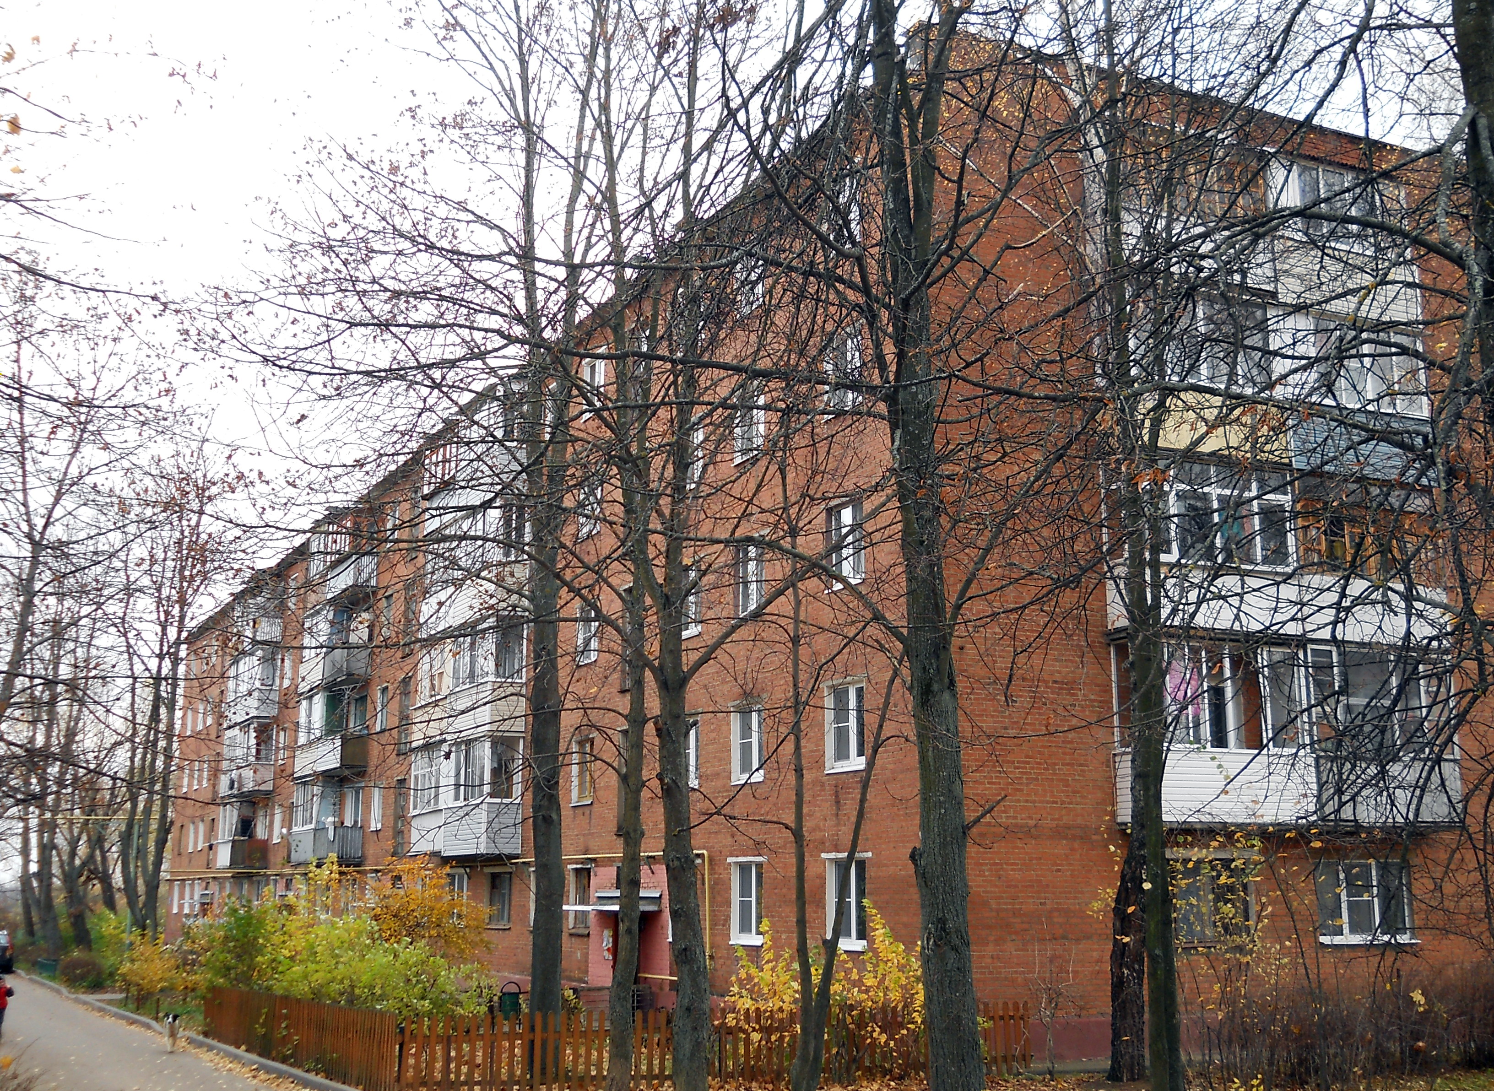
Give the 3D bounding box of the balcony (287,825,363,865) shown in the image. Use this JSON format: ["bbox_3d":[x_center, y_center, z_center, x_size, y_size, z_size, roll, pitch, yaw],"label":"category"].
[{"bbox_3d":[-13.220,9.457,55.329,0.800,1.150,6.550,6,-13,-25],"label":"balcony"}]

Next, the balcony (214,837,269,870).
[{"bbox_3d":[-19.273,11.827,67.501,0.800,1.150,6.350,6,-13,-25],"label":"balcony"}]

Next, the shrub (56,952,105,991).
[{"bbox_3d":[-17.764,11.342,47.369,1.300,1.060,1.300,6,-13,-25],"label":"shrub"}]

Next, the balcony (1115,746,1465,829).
[{"bbox_3d":[8.305,3.798,26.719,6.100,1.140,0.850,6,-13,-25],"label":"balcony"}]

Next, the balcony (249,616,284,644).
[{"bbox_3d":[-18.560,3.472,67.747,0.850,1.100,3.250,6,-13,-25],"label":"balcony"}]

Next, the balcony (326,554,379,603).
[{"bbox_3d":[-12.420,1.117,55.471,0.780,1.110,3.500,6,-13,-25],"label":"balcony"}]

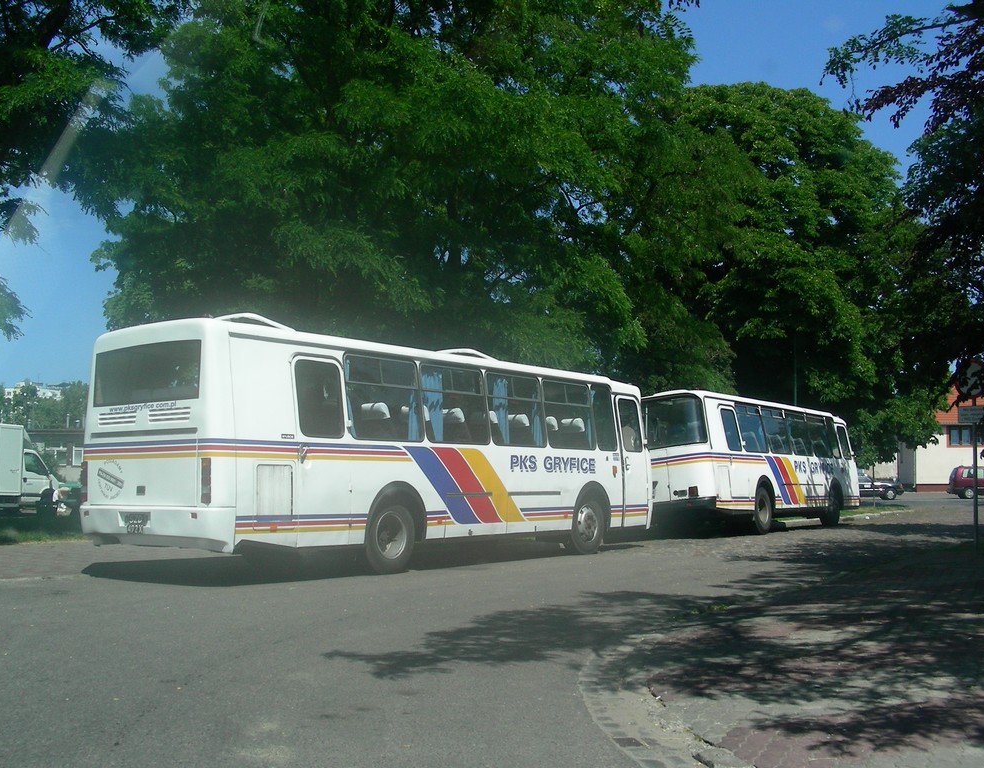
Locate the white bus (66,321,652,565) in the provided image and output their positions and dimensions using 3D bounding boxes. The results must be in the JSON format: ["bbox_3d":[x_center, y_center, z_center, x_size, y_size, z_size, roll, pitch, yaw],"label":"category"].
[{"bbox_3d":[-1.095,1.071,17.234,2.520,3.280,10.200,-4,-6,36],"label":"white bus"}]

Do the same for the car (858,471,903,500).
[{"bbox_3d":[15.900,4.450,50.100,4.450,1.400,1.720,-1,-5,8],"label":"car"}]

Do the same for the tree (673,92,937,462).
[{"bbox_3d":[10.900,-3.300,40.700,10.300,15.600,10.000,0,-5,0],"label":"tree"}]

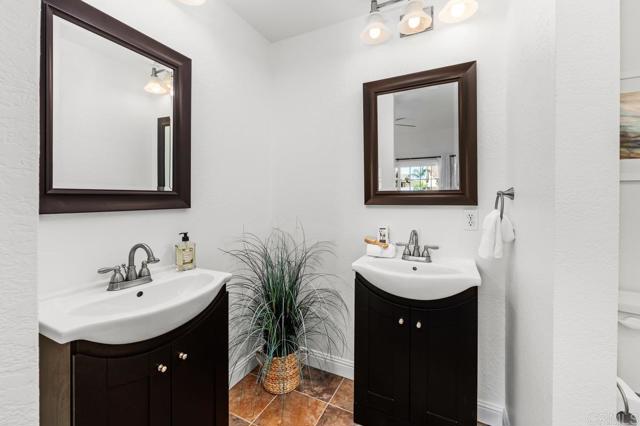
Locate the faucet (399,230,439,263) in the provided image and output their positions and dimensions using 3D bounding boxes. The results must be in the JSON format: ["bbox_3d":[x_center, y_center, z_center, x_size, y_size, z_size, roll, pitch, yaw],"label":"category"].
[{"bbox_3d":[0.533,0.186,1.380,0.215,0.172,0.155,1,2,26],"label":"faucet"}]

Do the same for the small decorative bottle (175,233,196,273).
[{"bbox_3d":[-0.672,0.184,1.242,0.060,0.195,0.080,2,3,41],"label":"small decorative bottle"}]

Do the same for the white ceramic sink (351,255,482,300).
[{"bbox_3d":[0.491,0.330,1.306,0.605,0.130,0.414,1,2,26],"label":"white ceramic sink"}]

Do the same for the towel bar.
[{"bbox_3d":[0.881,-0.035,1.185,0.066,0.168,0.150,1,2,26],"label":"towel bar"}]

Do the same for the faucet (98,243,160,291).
[{"bbox_3d":[-0.740,0.208,1.002,0.155,0.172,0.205,1,2,26],"label":"faucet"}]

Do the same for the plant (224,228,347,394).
[{"bbox_3d":[-0.235,0.615,1.572,0.660,0.990,0.660,1,2,26],"label":"plant"}]

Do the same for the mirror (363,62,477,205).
[{"bbox_3d":[0.571,-0.441,1.487,0.628,0.788,0.030,1,2,26],"label":"mirror"}]

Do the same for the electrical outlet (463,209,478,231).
[{"bbox_3d":[0.835,0.039,1.371,0.073,0.116,0.010,1,2,26],"label":"electrical outlet"}]

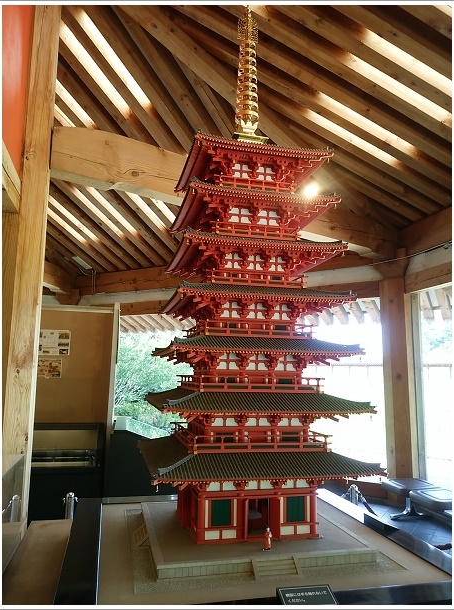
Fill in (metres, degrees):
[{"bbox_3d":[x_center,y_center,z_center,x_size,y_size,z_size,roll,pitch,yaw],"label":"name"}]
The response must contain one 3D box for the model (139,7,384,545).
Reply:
[{"bbox_3d":[0.109,-0.376,2.588,1.038,3.018,1.038,3,-8,-14],"label":"model"}]

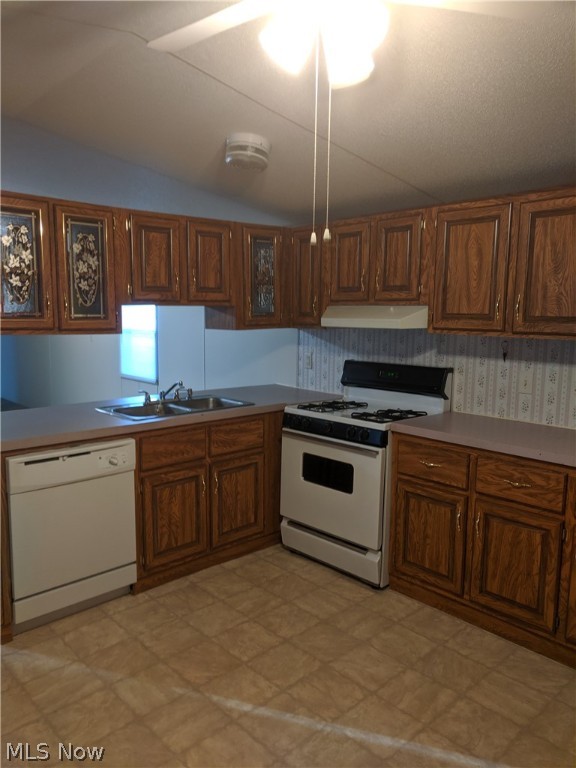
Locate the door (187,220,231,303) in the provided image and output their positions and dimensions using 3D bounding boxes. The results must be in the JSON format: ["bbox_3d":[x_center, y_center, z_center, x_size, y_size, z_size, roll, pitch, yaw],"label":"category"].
[{"bbox_3d":[-0.475,-0.731,3.478,0.299,0.456,0.022,-7,10,-42],"label":"door"}]

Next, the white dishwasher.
[{"bbox_3d":[-1.189,0.673,2.950,0.602,0.808,0.606,-6,9,-42],"label":"white dishwasher"}]

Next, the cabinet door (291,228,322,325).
[{"bbox_3d":[0.131,-0.696,3.788,0.020,0.611,0.256,-6,10,-42],"label":"cabinet door"}]

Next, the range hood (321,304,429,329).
[{"bbox_3d":[0.551,-0.399,3.415,0.413,0.122,0.768,-6,9,-42],"label":"range hood"}]

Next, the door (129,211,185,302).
[{"bbox_3d":[-0.741,-0.700,3.235,0.300,0.456,0.022,-7,10,-42],"label":"door"}]

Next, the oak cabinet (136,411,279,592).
[{"bbox_3d":[-0.602,0.602,3.509,1.019,0.851,0.602,-6,9,-42],"label":"oak cabinet"}]

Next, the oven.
[{"bbox_3d":[0.456,0.465,3.435,0.616,1.141,0.771,-6,9,-42],"label":"oven"}]

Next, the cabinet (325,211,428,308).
[{"bbox_3d":[0.599,-0.711,3.425,0.297,0.493,0.776,-6,9,-42],"label":"cabinet"}]

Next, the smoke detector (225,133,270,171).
[{"bbox_3d":[-0.172,-1.000,2.480,0.185,0.085,0.185,7,1,0],"label":"smoke detector"}]

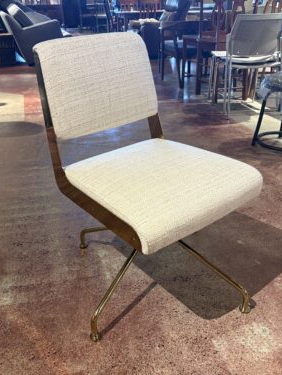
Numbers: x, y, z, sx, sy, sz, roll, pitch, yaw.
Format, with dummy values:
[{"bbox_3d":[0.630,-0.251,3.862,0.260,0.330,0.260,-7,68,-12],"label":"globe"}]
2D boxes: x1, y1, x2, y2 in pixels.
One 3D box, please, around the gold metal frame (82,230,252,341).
[{"bbox_3d":[0.051,0.206,1.421,0.570,0.330,0.570,-7,28,-10],"label":"gold metal frame"}]

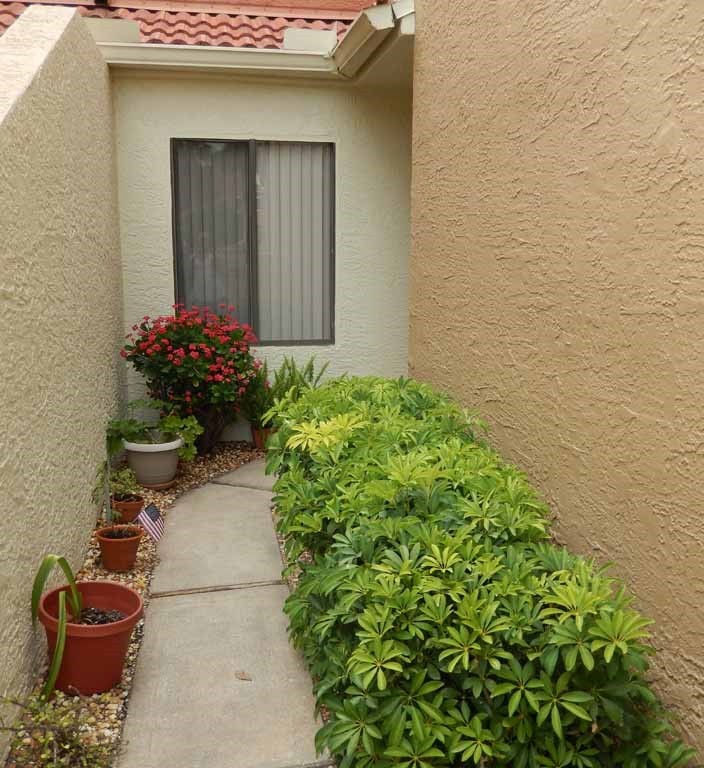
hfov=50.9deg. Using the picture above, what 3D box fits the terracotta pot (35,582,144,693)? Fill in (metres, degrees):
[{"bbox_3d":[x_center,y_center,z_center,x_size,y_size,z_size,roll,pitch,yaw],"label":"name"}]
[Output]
[{"bbox_3d":[-0.856,0.846,2.446,0.318,0.262,0.318,-1,9,-10],"label":"terracotta pot"}]

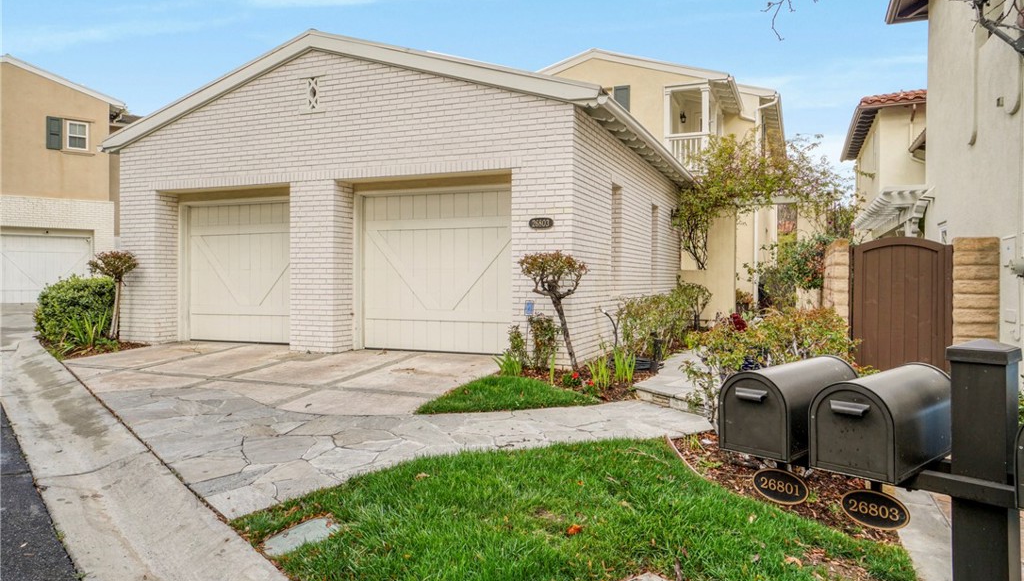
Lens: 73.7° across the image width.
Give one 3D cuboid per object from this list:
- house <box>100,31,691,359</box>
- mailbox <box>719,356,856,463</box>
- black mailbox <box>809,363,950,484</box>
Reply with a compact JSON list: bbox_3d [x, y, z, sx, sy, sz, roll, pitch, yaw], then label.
[{"bbox_3d":[-1.225,-1.367,12.740,7.956,4.345,7.878,0,1,23],"label":"house"},{"bbox_3d":[0.823,0.325,1.998,0.518,0.220,0.193,-1,1,-44],"label":"mailbox"},{"bbox_3d":[0.977,0.323,1.773,0.518,0.220,0.193,-1,1,-43],"label":"black mailbox"}]

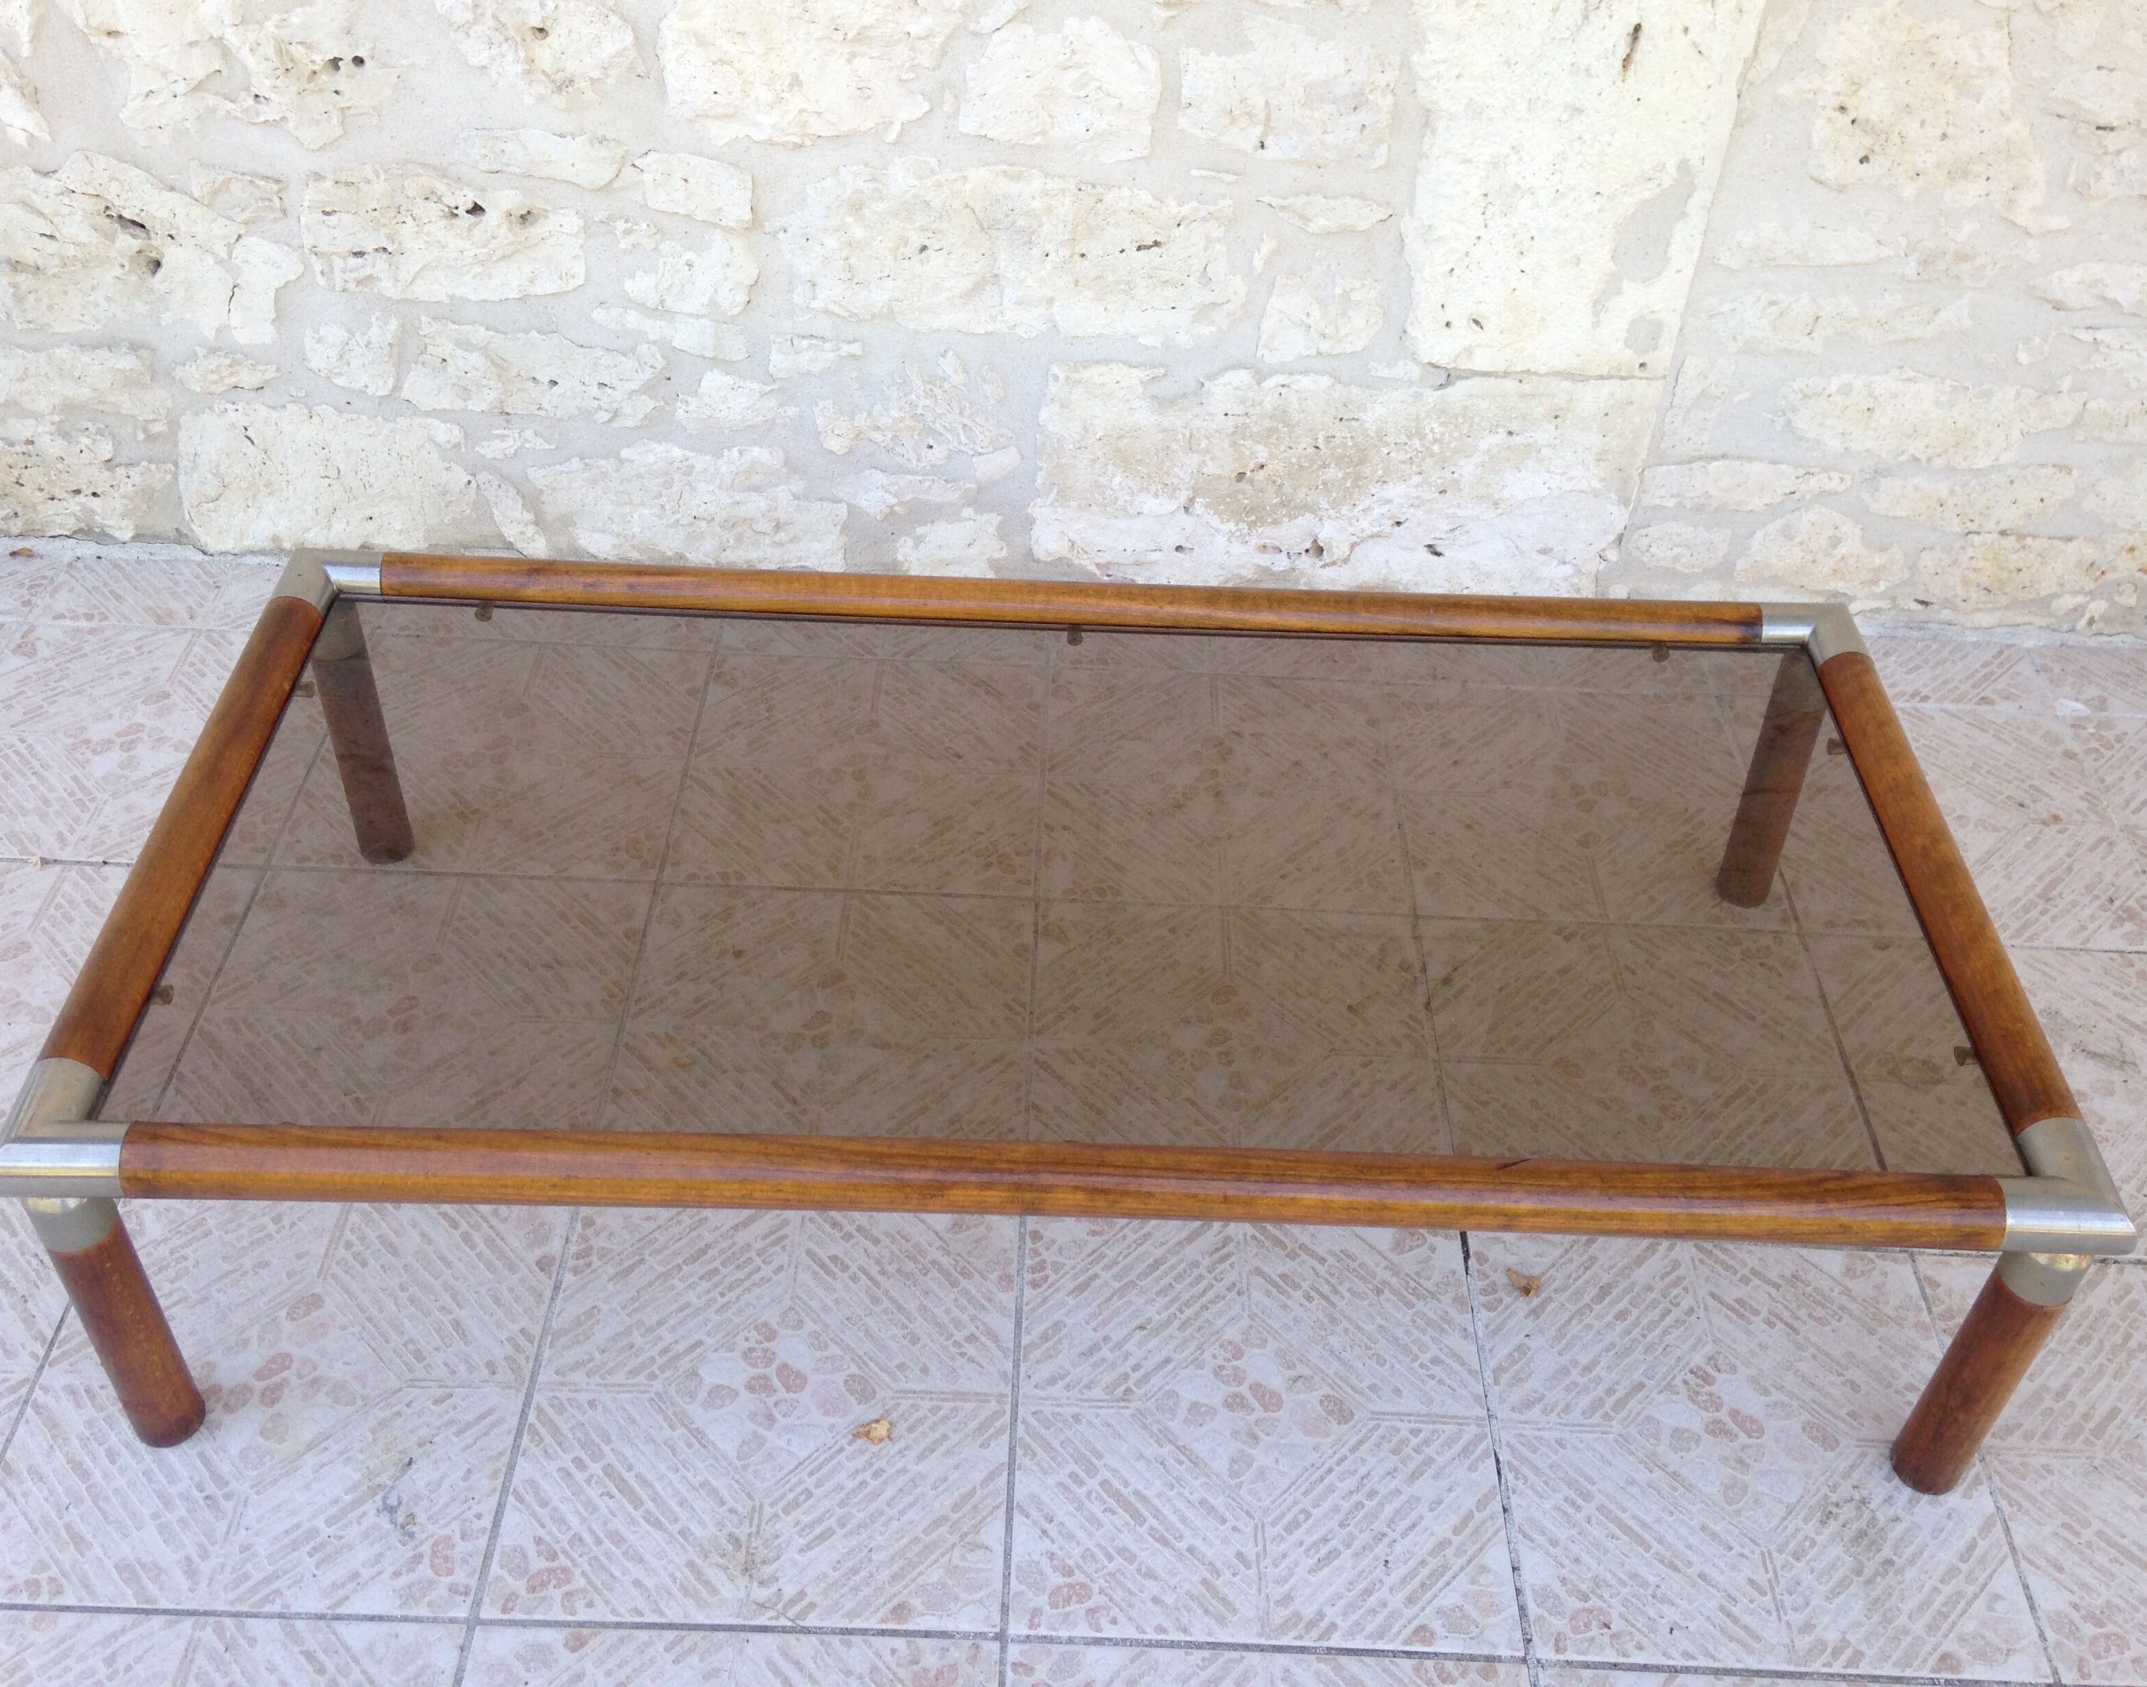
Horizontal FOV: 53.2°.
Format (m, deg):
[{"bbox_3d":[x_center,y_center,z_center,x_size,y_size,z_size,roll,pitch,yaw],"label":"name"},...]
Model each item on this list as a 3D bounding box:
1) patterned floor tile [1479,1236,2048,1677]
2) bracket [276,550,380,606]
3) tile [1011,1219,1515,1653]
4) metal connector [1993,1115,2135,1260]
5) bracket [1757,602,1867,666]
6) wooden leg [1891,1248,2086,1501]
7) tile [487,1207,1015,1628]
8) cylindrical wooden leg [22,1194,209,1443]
[{"bbox_3d":[0.474,0.430,1.541,0.340,0.010,0.349,2,41,-1],"label":"patterned floor tile"},{"bbox_3d":[-0.607,-0.207,1.749,0.082,0.043,0.082,2,41,-1],"label":"bracket"},{"bbox_3d":[0.129,0.415,1.537,0.340,0.010,0.349,2,41,-1],"label":"tile"},{"bbox_3d":[0.609,0.216,1.342,0.082,0.043,0.082,2,41,-1],"label":"metal connector"},{"bbox_3d":[0.612,-0.165,1.775,0.082,0.043,0.082,2,41,-1],"label":"bracket"},{"bbox_3d":[0.613,0.342,1.435,0.046,0.273,0.046,2,41,-1],"label":"wooden leg"},{"bbox_3d":[-0.215,0.400,1.533,0.340,0.010,0.349,2,41,-1],"label":"tile"},{"bbox_3d":[-0.627,0.300,1.409,0.046,0.273,0.046,2,41,-1],"label":"cylindrical wooden leg"}]

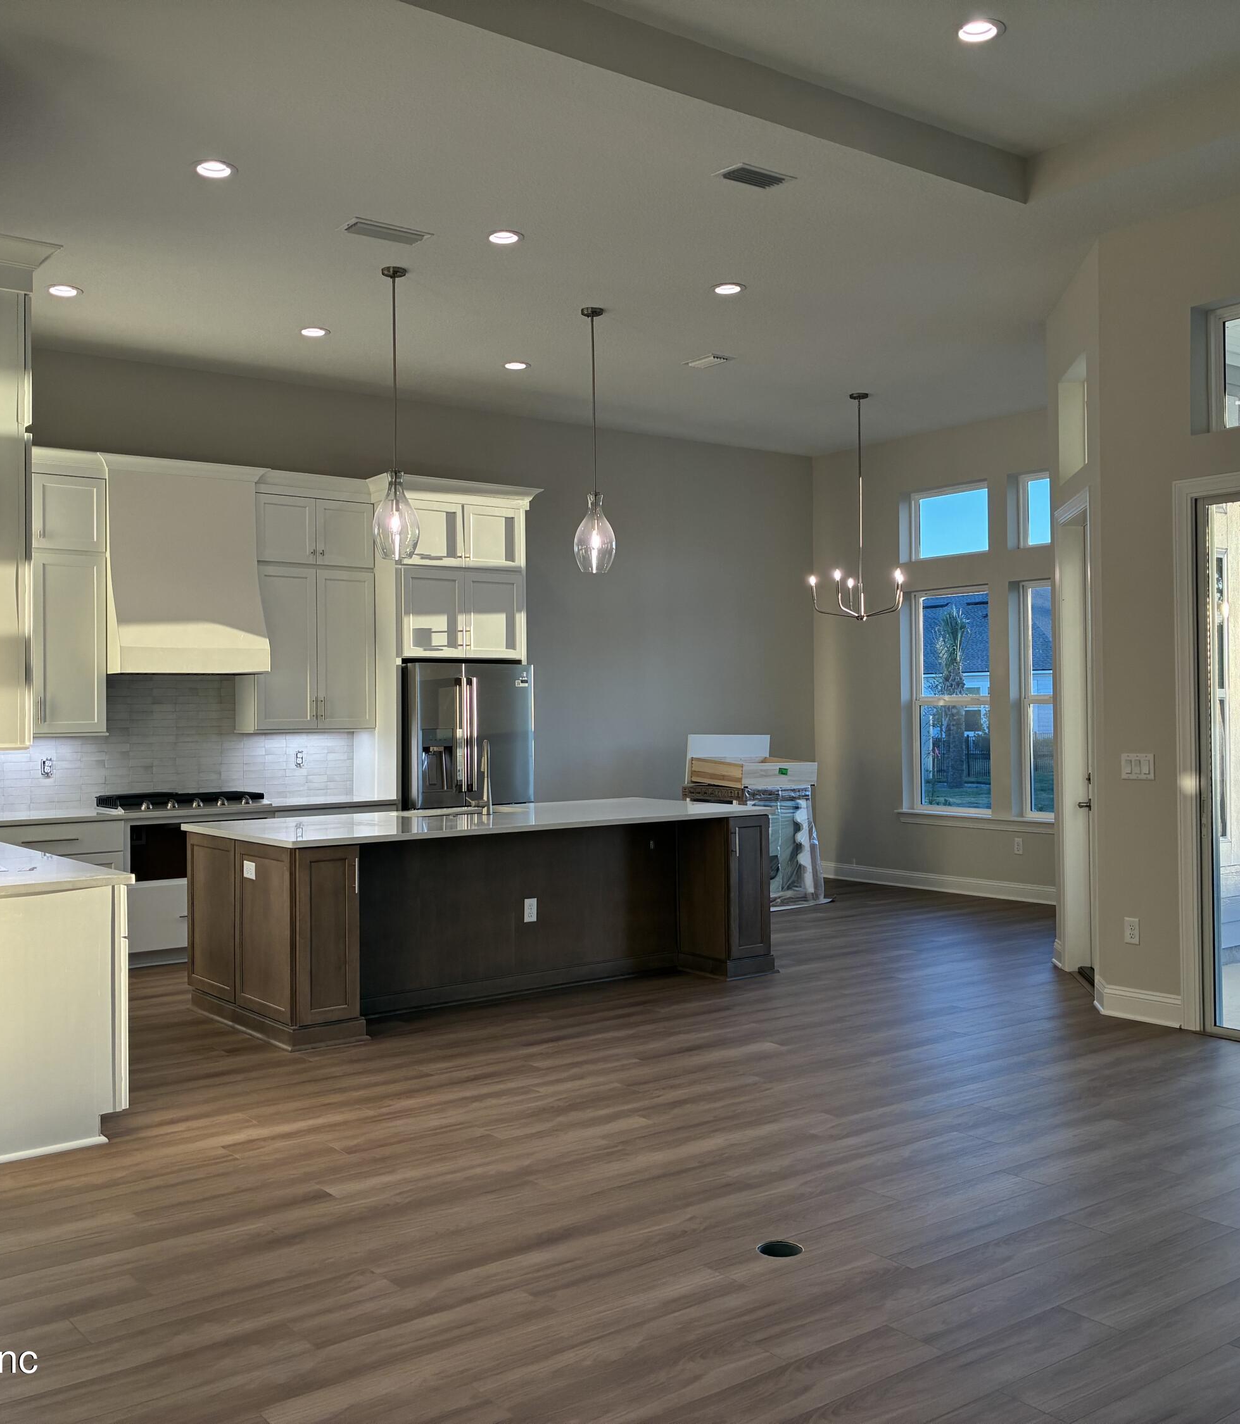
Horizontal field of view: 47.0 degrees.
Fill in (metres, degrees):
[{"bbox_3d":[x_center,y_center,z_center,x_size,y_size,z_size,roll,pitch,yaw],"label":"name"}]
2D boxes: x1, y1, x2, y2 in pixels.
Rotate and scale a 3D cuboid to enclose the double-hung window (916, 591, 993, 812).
[{"bbox_3d":[2.718,-0.078,11.422,0.080,1.820,0.890,0,0,-37],"label":"double-hung window"}]

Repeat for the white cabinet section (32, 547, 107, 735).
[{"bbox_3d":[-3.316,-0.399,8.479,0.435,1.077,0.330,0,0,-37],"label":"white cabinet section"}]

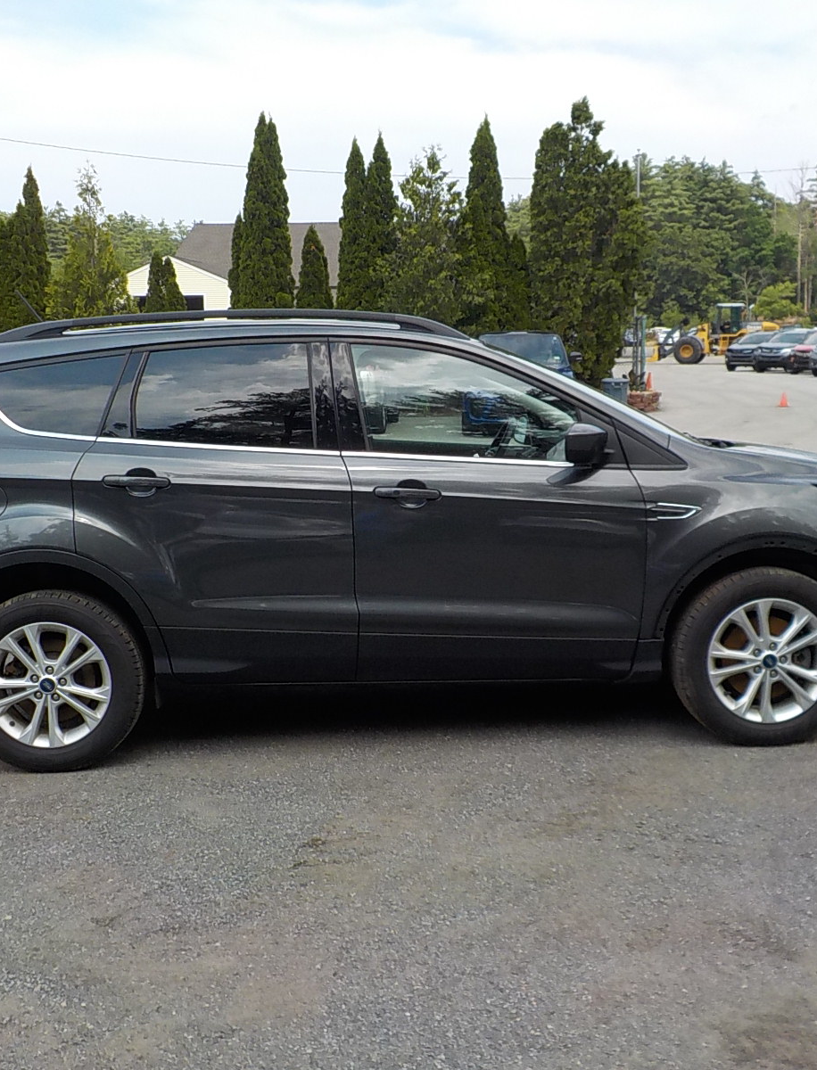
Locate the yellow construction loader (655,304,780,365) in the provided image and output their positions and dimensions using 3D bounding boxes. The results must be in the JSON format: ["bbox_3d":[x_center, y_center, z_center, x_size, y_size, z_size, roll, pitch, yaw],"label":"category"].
[{"bbox_3d":[15.689,-10.371,63.500,6.800,3.080,2.450,1,9,15],"label":"yellow construction loader"}]

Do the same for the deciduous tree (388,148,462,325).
[{"bbox_3d":[0.368,-5.394,26.279,1.750,5.474,1.750,-1,9,0],"label":"deciduous tree"}]

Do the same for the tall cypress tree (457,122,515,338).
[{"bbox_3d":[1.685,-5.752,26.427,1.400,6.091,1.400,-1,9,0],"label":"tall cypress tree"}]

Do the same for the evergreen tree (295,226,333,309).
[{"bbox_3d":[-2.009,-4.670,26.794,0.950,3.959,0.950,-1,9,0],"label":"evergreen tree"}]

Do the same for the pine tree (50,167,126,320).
[{"bbox_3d":[-7.061,-5.458,27.767,1.800,5.444,1.800,-1,9,0],"label":"pine tree"}]

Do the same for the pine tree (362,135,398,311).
[{"bbox_3d":[-0.572,-5.860,27.722,0.950,6.017,0.950,-1,9,0],"label":"pine tree"}]

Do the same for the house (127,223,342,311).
[{"bbox_3d":[-7.921,-11.949,60.856,12.000,7.900,15.000,-1,9,0],"label":"house"}]

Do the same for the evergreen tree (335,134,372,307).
[{"bbox_3d":[-1.163,-5.808,27.729,0.950,5.933,0.950,-1,9,0],"label":"evergreen tree"}]

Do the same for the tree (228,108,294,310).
[{"bbox_3d":[-3.113,-6.057,27.683,1.500,6.511,1.500,-1,9,0],"label":"tree"}]

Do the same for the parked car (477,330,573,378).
[{"bbox_3d":[1.905,-2.734,21.544,1.830,1.670,4.350,0,9,4],"label":"parked car"}]

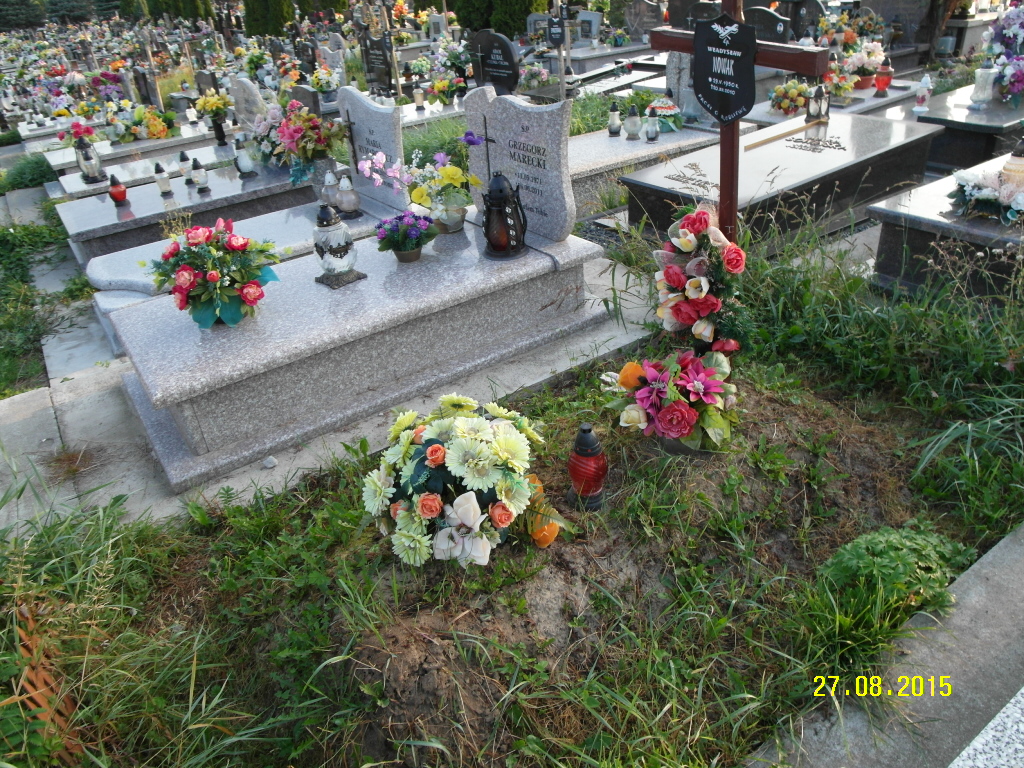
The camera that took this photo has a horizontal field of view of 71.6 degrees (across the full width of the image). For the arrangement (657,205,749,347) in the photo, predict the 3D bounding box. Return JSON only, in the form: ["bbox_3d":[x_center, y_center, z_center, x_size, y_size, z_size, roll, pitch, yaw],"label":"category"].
[{"bbox_3d":[0.627,-0.354,2.338,0.220,0.440,0.300,-23,35,-27],"label":"arrangement"}]

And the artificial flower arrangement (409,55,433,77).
[{"bbox_3d":[-1.308,-4.538,10.149,0.320,0.260,0.320,-8,30,-4],"label":"artificial flower arrangement"}]

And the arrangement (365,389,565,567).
[{"bbox_3d":[-0.121,0.239,1.787,0.498,0.391,0.434,-9,30,-5],"label":"arrangement"}]

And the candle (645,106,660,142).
[{"bbox_3d":[0.984,-1.820,4.974,0.100,0.228,0.100,-5,30,3],"label":"candle"}]

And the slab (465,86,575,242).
[{"bbox_3d":[0.044,-1.094,3.465,0.077,0.662,0.812,-23,34,-27],"label":"slab"}]

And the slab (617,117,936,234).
[{"bbox_3d":[1.646,-1.228,4.246,2.010,0.310,0.862,-25,34,-29],"label":"slab"}]

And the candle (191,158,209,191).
[{"bbox_3d":[-2.263,-1.513,5.121,0.105,0.213,0.105,-23,34,-27],"label":"candle"}]

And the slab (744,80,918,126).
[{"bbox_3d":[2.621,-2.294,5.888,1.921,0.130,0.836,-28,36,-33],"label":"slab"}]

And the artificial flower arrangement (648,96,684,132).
[{"bbox_3d":[1.074,-1.879,4.953,0.252,0.231,0.240,1,30,12],"label":"artificial flower arrangement"}]

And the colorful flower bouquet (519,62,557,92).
[{"bbox_3d":[0.265,-3.323,7.686,0.340,0.260,0.380,-23,35,-27],"label":"colorful flower bouquet"}]

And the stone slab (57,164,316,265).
[{"bbox_3d":[-2.230,-1.306,5.292,1.900,0.320,1.100,-23,34,-27],"label":"stone slab"}]

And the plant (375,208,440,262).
[{"bbox_3d":[-0.480,-0.685,3.230,0.280,0.190,0.290,-23,35,-27],"label":"plant"}]

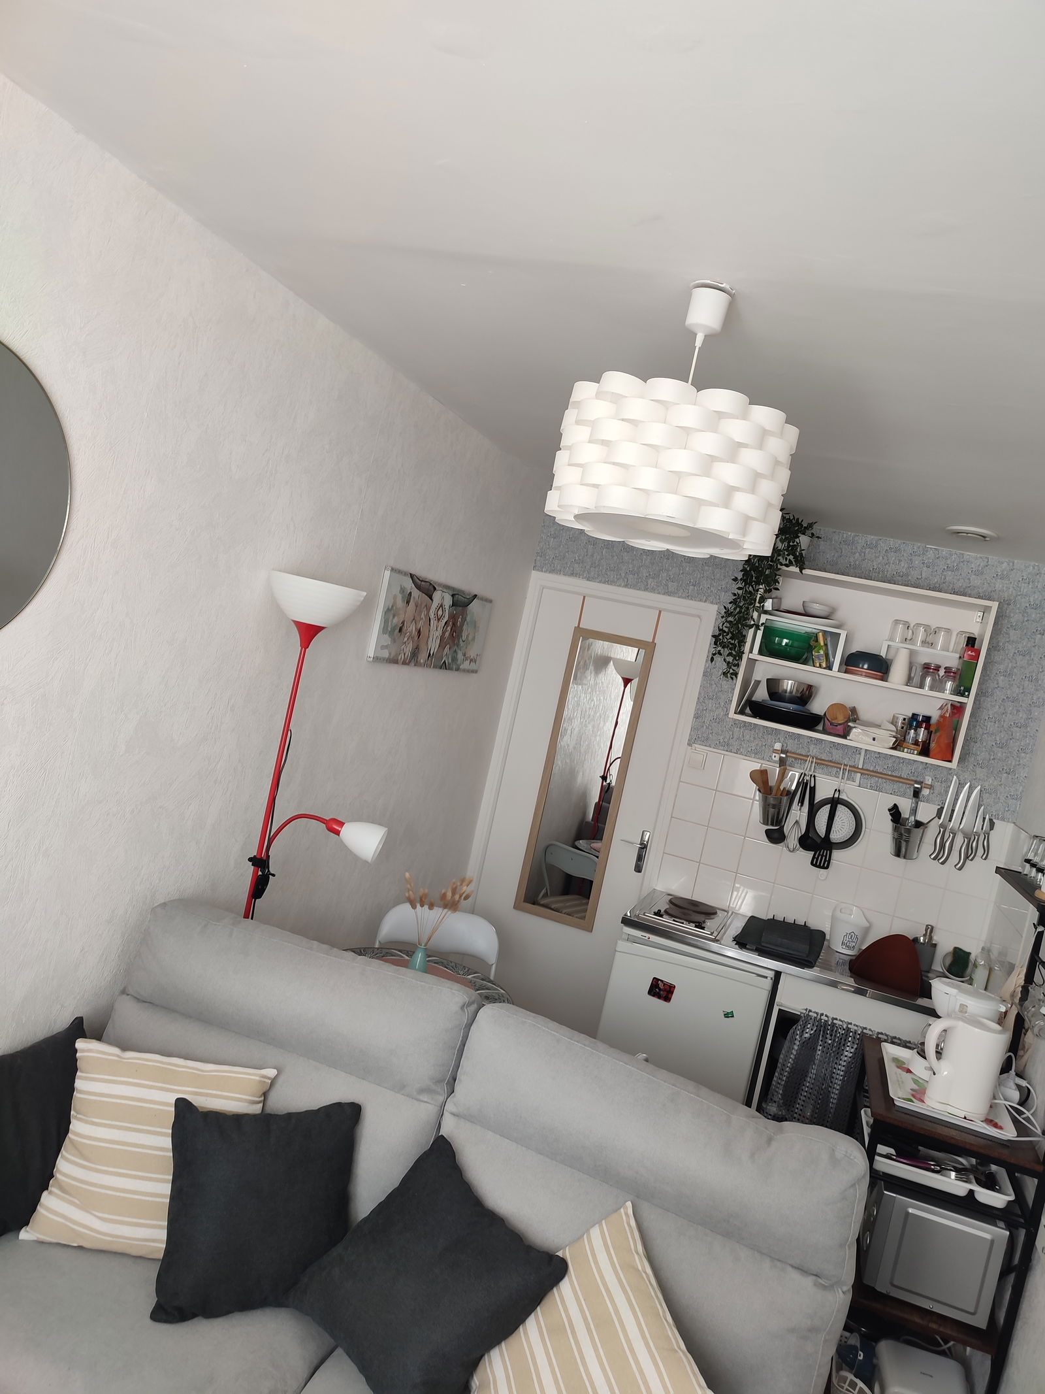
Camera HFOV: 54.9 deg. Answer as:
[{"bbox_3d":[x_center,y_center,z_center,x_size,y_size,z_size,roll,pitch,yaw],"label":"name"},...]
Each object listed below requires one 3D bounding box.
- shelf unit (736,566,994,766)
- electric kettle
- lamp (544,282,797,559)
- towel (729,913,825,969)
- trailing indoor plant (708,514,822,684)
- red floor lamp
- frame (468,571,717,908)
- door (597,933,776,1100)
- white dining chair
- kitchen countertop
[{"bbox_3d":[1.241,-0.121,3.720,0.800,0.590,0.250,13,4,18],"label":"shelf unit"},{"bbox_3d":[1.133,0.939,2.585,0.195,0.240,0.150,13,4,8],"label":"electric kettle"},{"bbox_3d":[0.279,-0.490,1.724,0.400,0.425,0.400,13,4,18],"label":"lamp"},{"bbox_3d":[0.892,0.845,3.500,0.280,0.080,0.240,13,4,18],"label":"towel"},{"bbox_3d":[0.901,-0.371,3.780,0.310,0.650,0.250,13,4,18],"label":"trailing indoor plant"},{"bbox_3d":[-0.607,0.623,2.471,0.420,1.810,0.266,12,3,-2],"label":"red floor lamp"},{"bbox_3d":[0.197,0.560,4.192,0.790,2.060,0.090,13,4,18],"label":"frame"},{"bbox_3d":[0.500,1.261,3.417,0.525,0.775,0.050,13,4,9],"label":"door"},{"bbox_3d":[-0.342,1.141,3.186,0.440,0.830,0.470,12,3,0],"label":"white dining chair"},{"bbox_3d":[1.008,0.919,3.612,1.210,0.040,0.590,13,4,18],"label":"kitchen countertop"}]

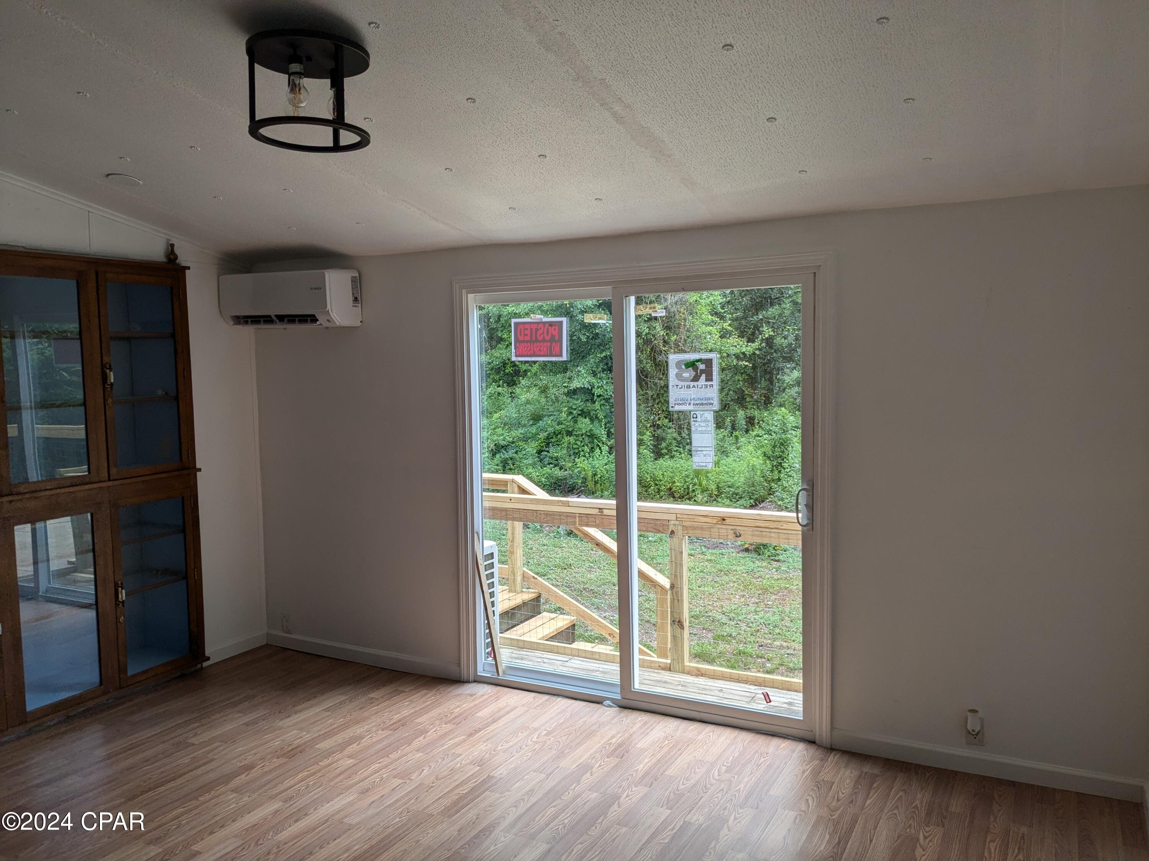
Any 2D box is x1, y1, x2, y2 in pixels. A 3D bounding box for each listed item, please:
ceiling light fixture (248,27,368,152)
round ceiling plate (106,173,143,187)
[{"bbox_3d":[-0.747,-0.947,2.535,0.332,0.243,0.332,-1,4,0],"label":"ceiling light fixture"},{"bbox_3d":[-1.960,-1.085,3.899,0.144,0.012,0.144,5,-6,1],"label":"round ceiling plate"}]

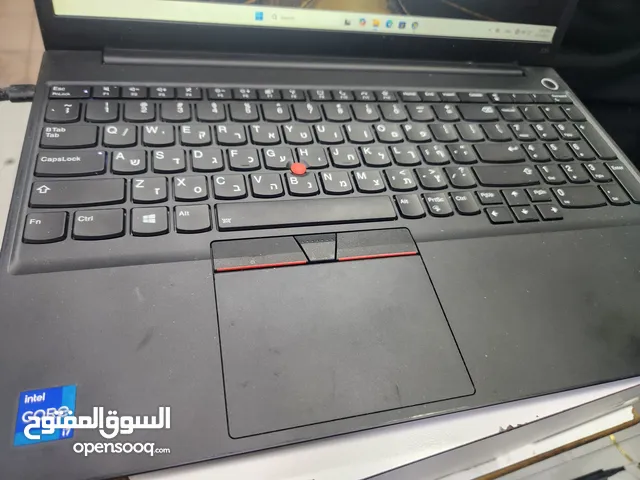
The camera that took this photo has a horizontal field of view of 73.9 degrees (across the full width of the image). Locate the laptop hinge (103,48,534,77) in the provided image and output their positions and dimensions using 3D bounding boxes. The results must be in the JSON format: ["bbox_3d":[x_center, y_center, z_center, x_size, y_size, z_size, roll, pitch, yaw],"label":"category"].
[{"bbox_3d":[0.015,-0.119,0.295,0.301,0.010,0.012,-4,56,-16],"label":"laptop hinge"}]

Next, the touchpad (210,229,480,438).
[{"bbox_3d":[0.007,0.033,0.186,0.100,0.003,0.085,-4,56,-16],"label":"touchpad"}]

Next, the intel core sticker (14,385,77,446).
[{"bbox_3d":[-0.092,0.059,0.143,0.017,0.001,0.018,-4,56,-16],"label":"intel core sticker"}]

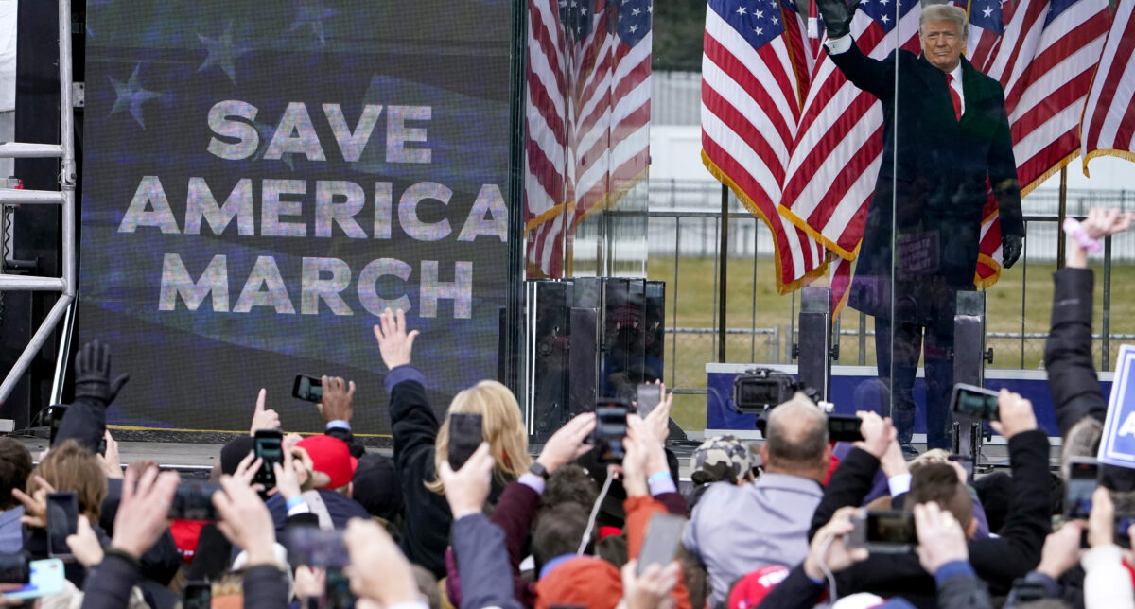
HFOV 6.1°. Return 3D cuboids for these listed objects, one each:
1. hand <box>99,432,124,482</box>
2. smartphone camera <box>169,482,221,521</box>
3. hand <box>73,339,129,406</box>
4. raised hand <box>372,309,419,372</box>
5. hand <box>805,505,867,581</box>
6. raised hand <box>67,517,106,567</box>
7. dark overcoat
[{"bbox_3d":[-1.330,0.439,31.000,0.060,0.160,0.075,2,3,41],"label":"hand"},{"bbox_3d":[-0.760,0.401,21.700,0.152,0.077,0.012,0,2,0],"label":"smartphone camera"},{"bbox_3d":[-1.393,0.205,31.800,0.165,0.190,0.060,1,1,6],"label":"hand"},{"bbox_3d":[-0.495,0.102,30.700,0.130,0.180,0.060,0,2,0],"label":"raised hand"},{"bbox_3d":[0.559,0.496,22.200,0.095,0.155,0.095,-2,3,-41],"label":"hand"},{"bbox_3d":[-1.144,0.563,25.300,0.085,0.130,0.070,-2,3,-41],"label":"raised hand"},{"bbox_3d":[1.520,-0.515,45.000,0.820,1.180,0.450,0,2,-3],"label":"dark overcoat"}]

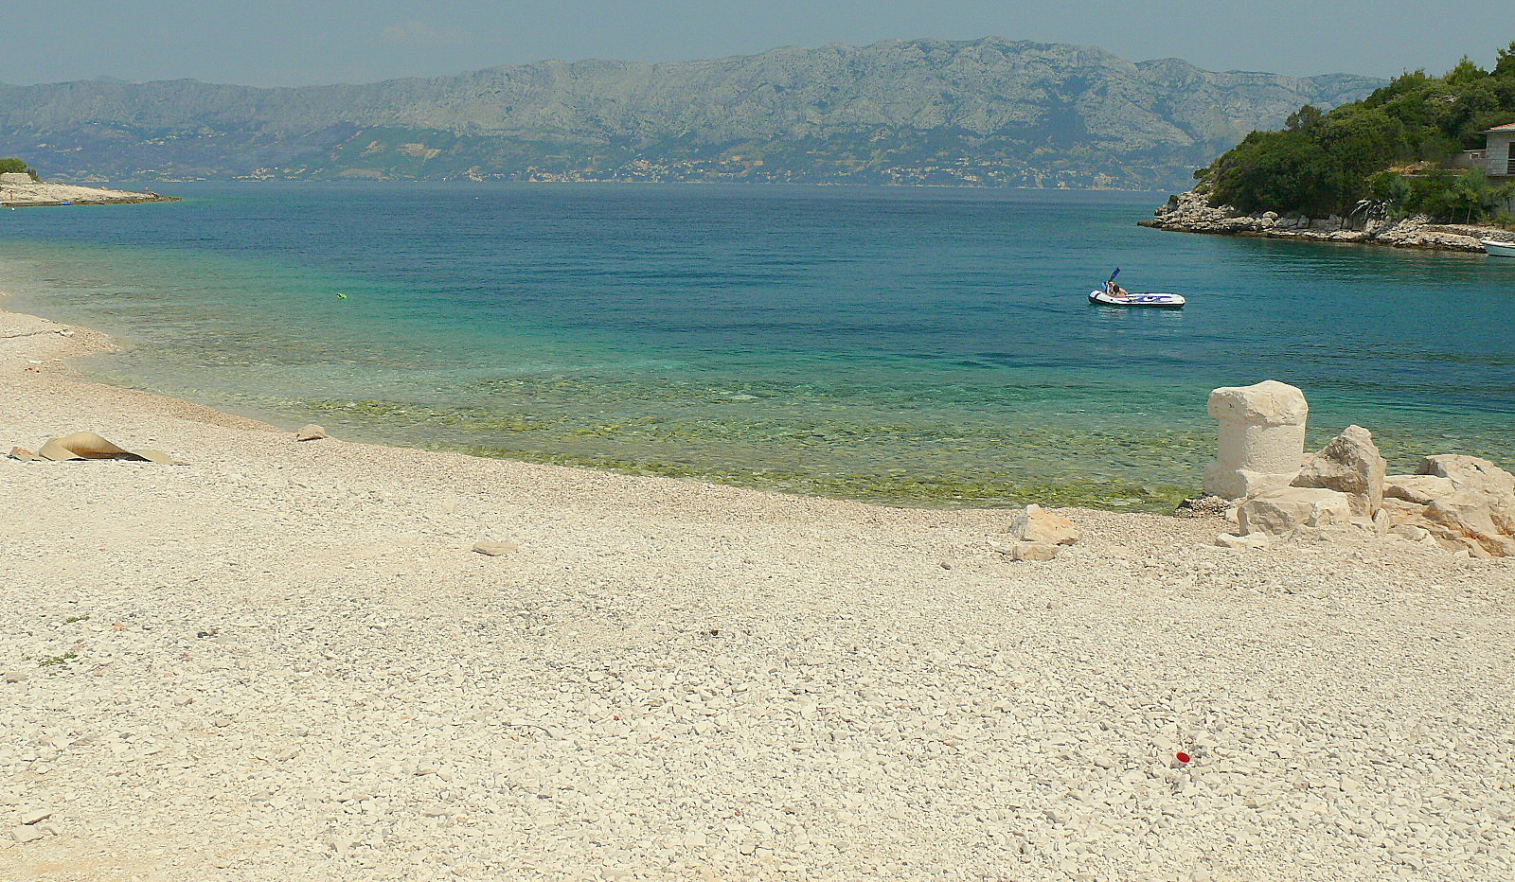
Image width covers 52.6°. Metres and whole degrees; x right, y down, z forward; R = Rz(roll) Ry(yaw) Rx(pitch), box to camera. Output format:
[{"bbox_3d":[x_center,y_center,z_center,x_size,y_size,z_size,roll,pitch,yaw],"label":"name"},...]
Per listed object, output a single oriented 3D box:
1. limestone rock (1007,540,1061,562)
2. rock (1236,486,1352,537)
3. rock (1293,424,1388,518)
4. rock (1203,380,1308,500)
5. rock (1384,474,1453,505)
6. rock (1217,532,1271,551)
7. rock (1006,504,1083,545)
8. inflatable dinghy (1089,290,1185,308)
[{"bbox_3d":[2.152,0.859,11.900,0.400,0.120,0.250,2,10,10],"label":"limestone rock"},{"bbox_3d":[4.520,0.587,12.950,0.920,0.360,0.620,3,10,14],"label":"rock"},{"bbox_3d":[5.119,0.252,13.500,0.760,0.780,0.450,4,10,17],"label":"rock"},{"bbox_3d":[4.695,-0.028,14.500,0.820,1.060,0.820,-2,10,-15],"label":"rock"},{"bbox_3d":[5.909,0.436,13.700,0.580,0.190,0.480,4,10,17],"label":"rock"},{"bbox_3d":[3.869,0.795,12.200,0.410,0.110,0.220,4,10,17],"label":"rock"},{"bbox_3d":[2.327,0.683,12.500,0.560,0.280,0.380,2,10,10],"label":"rock"},{"bbox_3d":[9.819,-3.679,39.600,2.450,0.400,1.150,6,11,27],"label":"inflatable dinghy"}]

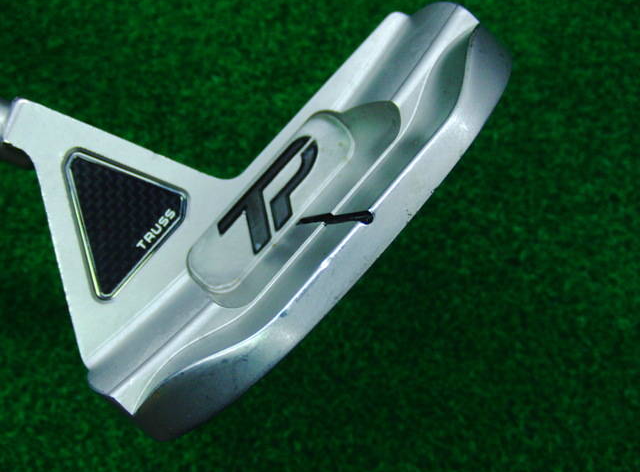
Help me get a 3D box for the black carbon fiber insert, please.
[{"bbox_3d":[-0.046,-0.005,0.147,0.027,0.003,0.030,41,70,-8],"label":"black carbon fiber insert"}]

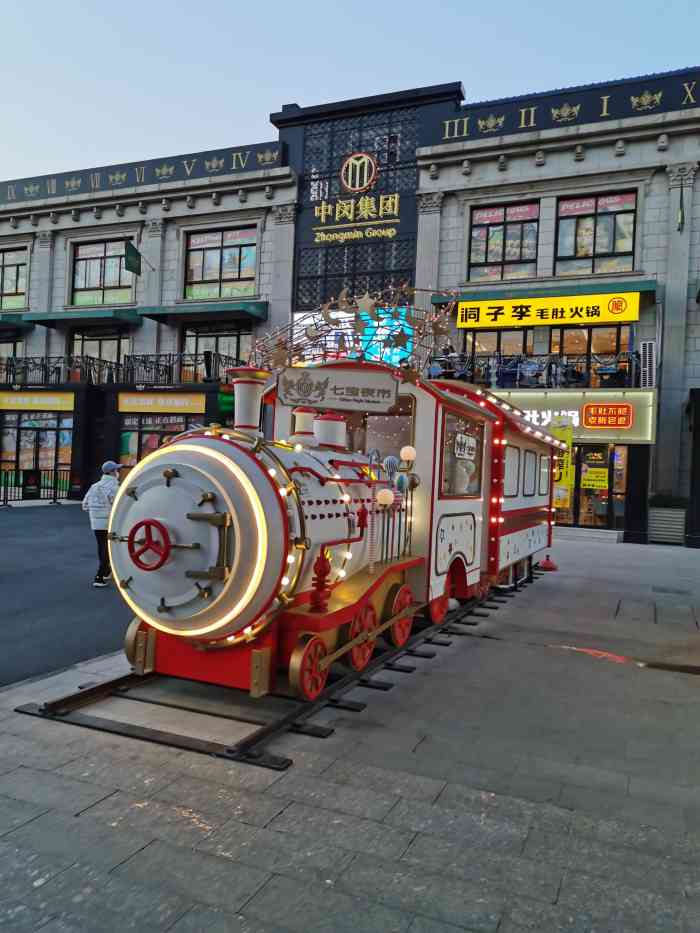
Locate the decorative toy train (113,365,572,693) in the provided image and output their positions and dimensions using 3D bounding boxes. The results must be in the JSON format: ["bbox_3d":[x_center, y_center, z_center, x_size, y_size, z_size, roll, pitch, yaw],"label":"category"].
[{"bbox_3d":[0.919,0.293,9.458,2.150,2.803,10.498,2,-1,23],"label":"decorative toy train"}]

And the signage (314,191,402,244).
[{"bbox_3d":[0.194,-9.286,27.194,3.559,1.670,0.150,2,-1,23],"label":"signage"}]

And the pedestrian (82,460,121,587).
[{"bbox_3d":[-3.371,0.765,10.036,0.560,1.672,0.420,2,-1,27],"label":"pedestrian"}]

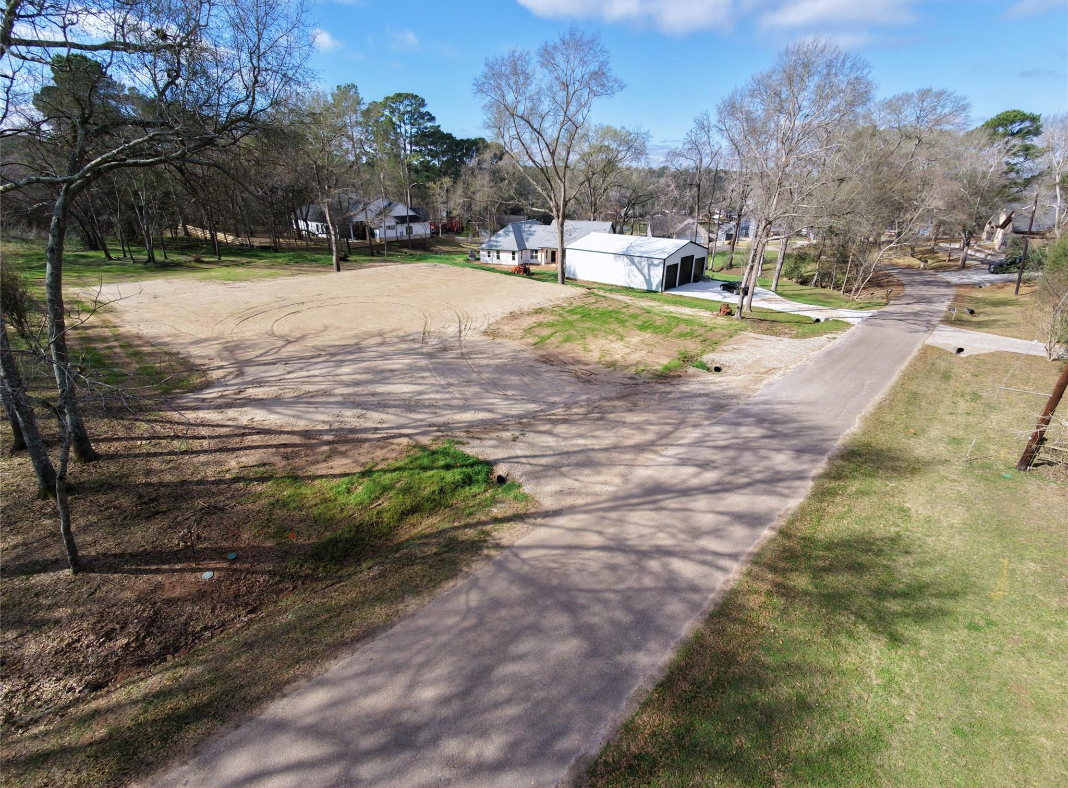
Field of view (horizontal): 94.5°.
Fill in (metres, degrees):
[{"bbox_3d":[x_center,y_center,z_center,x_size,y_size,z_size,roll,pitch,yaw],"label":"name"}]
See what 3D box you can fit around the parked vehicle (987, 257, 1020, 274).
[{"bbox_3d":[63.836,-17.096,65.815,5.200,1.850,1.970,0,24,1],"label":"parked vehicle"}]

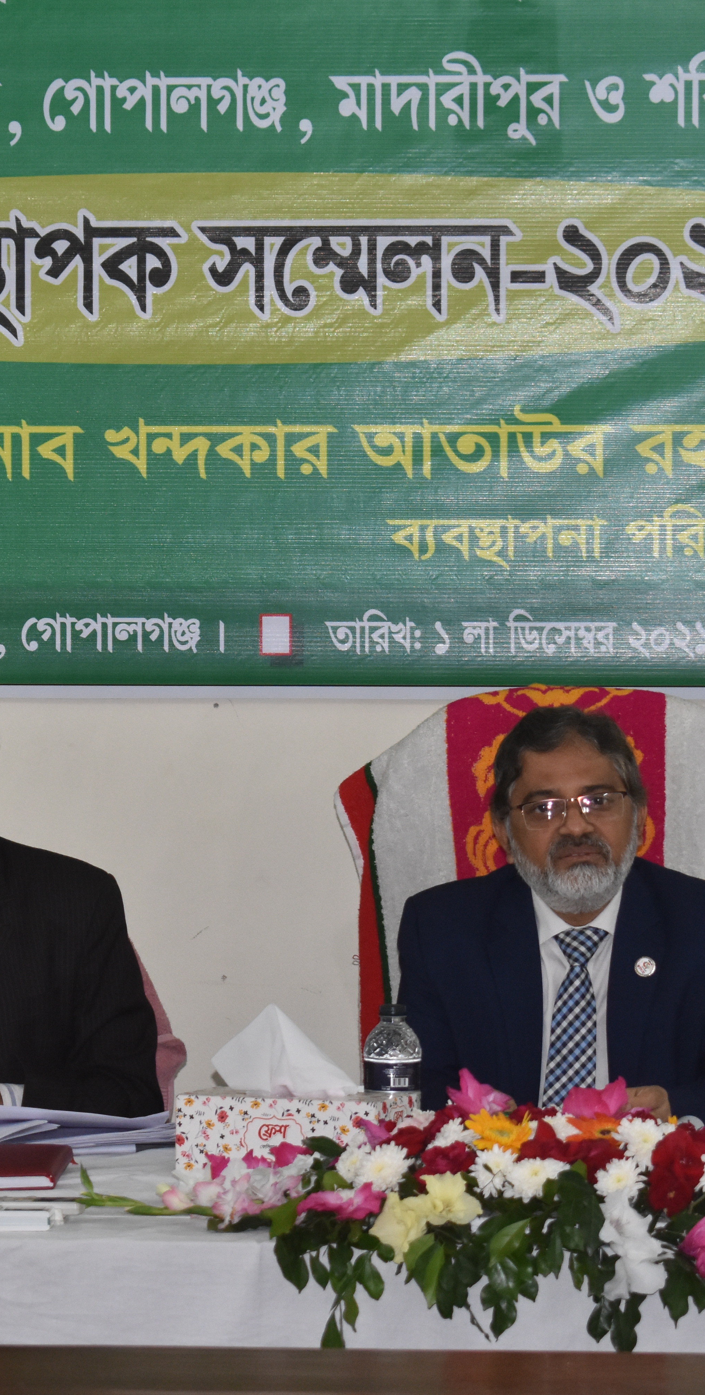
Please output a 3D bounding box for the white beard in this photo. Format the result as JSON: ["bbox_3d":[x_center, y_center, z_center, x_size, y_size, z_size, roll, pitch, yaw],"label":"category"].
[{"bbox_3d":[0.266,0.203,5.680,0.155,0.120,0.110,-6,2,5],"label":"white beard"}]

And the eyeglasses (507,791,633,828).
[{"bbox_3d":[0.256,0.128,5.540,0.140,0.042,0.140,-6,0,-2],"label":"eyeglasses"}]

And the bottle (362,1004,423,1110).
[{"bbox_3d":[0.045,0.442,5.460,0.067,0.181,0.067,0,1,0],"label":"bottle"}]

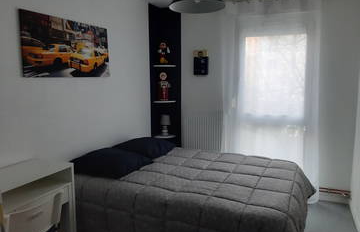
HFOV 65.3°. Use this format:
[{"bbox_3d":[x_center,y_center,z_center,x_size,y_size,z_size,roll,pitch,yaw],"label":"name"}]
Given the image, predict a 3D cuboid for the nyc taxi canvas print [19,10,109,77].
[{"bbox_3d":[-0.943,-0.593,2.507,0.029,0.489,1.010,4,9,23],"label":"nyc taxi canvas print"}]

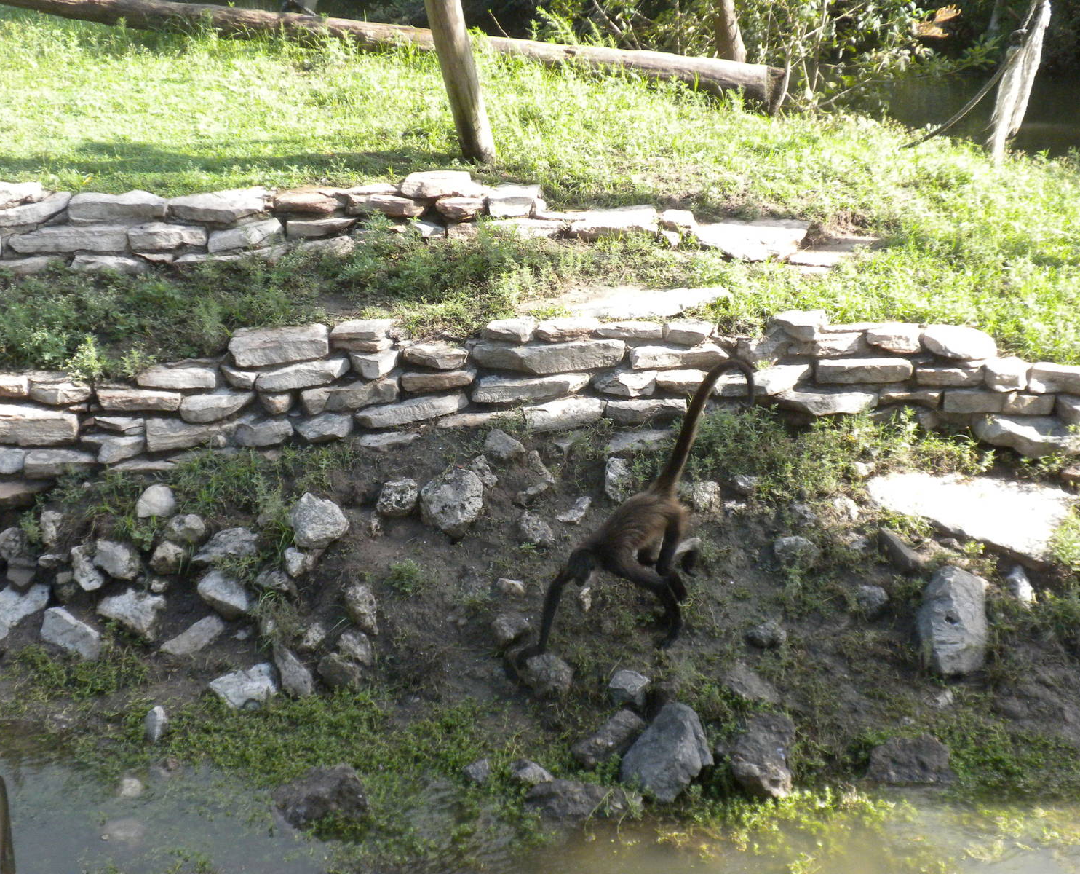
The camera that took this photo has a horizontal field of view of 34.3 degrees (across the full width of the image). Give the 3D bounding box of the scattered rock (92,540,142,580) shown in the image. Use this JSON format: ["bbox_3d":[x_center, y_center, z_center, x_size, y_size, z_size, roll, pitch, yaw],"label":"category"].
[{"bbox_3d":[-1.612,0.468,6.666,0.184,0.148,0.156,0,18,0],"label":"scattered rock"}]

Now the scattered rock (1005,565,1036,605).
[{"bbox_3d":[1.919,0.590,6.980,0.080,0.075,0.170,-18,54,-13],"label":"scattered rock"}]

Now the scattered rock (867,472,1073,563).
[{"bbox_3d":[1.767,0.316,7.297,0.802,0.080,0.535,14,32,23],"label":"scattered rock"}]

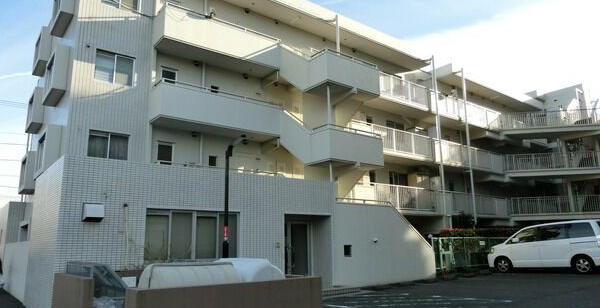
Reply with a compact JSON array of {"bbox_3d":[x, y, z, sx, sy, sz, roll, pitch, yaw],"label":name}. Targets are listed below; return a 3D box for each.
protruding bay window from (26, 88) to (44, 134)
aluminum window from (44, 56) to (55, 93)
[{"bbox_3d":[-11.569,-1.874,19.042,0.401,1.539,2.131,8,-14,-37],"label":"protruding bay window"},{"bbox_3d":[-8.725,-2.695,15.234,0.103,1.249,1.558,8,-15,-37],"label":"aluminum window"}]

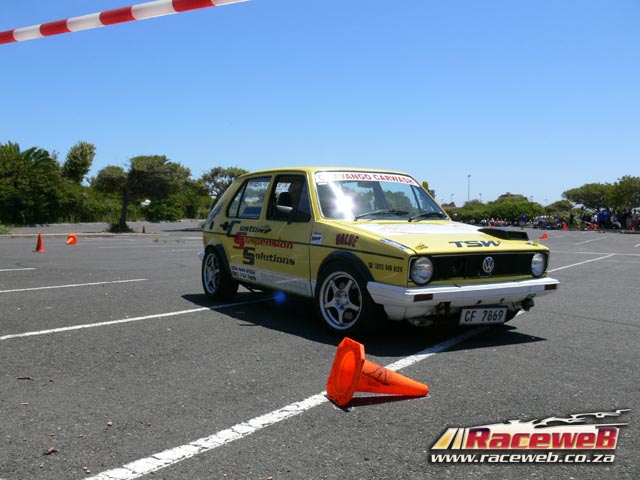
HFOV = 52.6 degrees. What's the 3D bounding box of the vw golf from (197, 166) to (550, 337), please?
[{"bbox_3d":[0.200,0.008,6.030,1.650,1.350,3.760,0,2,-32],"label":"vw golf"}]

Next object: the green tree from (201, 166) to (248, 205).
[{"bbox_3d":[-9.434,-4.743,66.000,5.300,5.510,5.000,1,2,0],"label":"green tree"}]

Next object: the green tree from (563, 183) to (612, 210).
[{"bbox_3d":[22.821,-2.805,55.000,4.420,4.160,4.400,1,2,0],"label":"green tree"}]

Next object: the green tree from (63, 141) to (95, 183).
[{"bbox_3d":[-21.646,-5.243,58.000,3.050,7.350,3.400,1,2,0],"label":"green tree"}]

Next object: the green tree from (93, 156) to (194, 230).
[{"bbox_3d":[-9.546,-2.488,35.000,5.520,4.060,5.000,1,2,0],"label":"green tree"}]

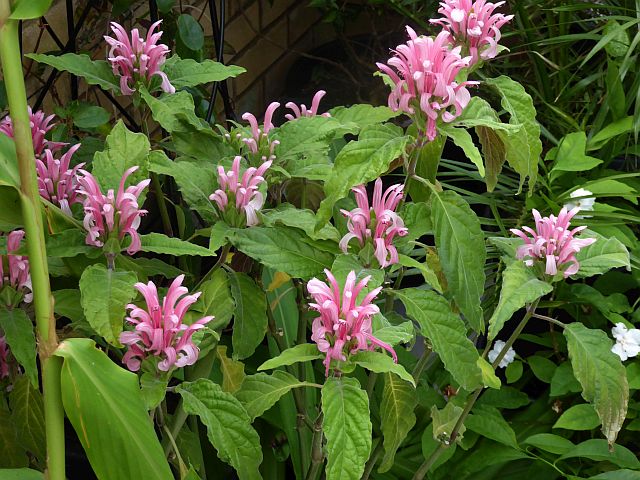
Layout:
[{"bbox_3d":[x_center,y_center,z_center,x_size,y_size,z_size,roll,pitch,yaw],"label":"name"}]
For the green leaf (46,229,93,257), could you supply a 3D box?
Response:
[{"bbox_3d":[-0.292,0.004,1.970,0.066,0.018,0.045,0,39,0],"label":"green leaf"}]

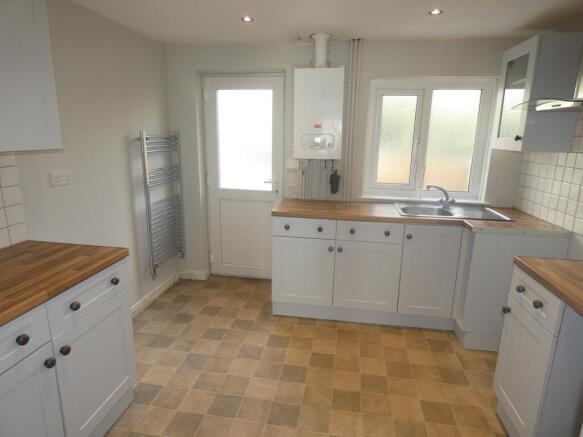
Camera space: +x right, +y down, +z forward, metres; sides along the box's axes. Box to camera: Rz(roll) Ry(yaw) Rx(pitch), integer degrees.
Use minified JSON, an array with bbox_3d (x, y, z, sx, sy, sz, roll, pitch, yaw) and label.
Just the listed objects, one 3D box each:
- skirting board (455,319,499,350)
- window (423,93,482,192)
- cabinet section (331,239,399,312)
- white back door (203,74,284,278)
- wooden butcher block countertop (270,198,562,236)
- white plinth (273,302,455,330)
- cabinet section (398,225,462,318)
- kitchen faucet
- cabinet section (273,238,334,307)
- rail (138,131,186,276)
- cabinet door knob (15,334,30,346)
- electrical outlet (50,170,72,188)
[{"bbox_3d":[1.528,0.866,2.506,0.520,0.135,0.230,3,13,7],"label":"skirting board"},{"bbox_3d":[1.444,-0.688,3.041,0.410,0.890,0.035,3,13,7],"label":"window"},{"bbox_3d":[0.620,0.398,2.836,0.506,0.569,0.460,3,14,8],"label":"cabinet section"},{"bbox_3d":[-0.472,-0.359,3.415,0.795,2.040,0.065,3,13,7],"label":"white back door"},{"bbox_3d":[0.865,-0.029,2.656,2.000,0.040,0.830,3,13,7],"label":"wooden butcher block countertop"},{"bbox_3d":[0.573,0.791,2.757,1.455,0.132,0.020,3,13,7],"label":"white plinth"},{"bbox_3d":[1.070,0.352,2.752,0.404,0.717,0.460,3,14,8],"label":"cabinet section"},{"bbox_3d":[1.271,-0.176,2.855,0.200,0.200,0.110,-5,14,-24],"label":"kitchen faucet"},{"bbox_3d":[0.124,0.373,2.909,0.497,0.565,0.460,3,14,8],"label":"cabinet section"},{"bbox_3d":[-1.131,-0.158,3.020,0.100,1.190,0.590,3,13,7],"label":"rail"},{"bbox_3d":[-0.886,0.402,1.110,0.027,0.032,0.032,3,13,7],"label":"cabinet door knob"},{"bbox_3d":[-1.347,-0.232,1.984,0.018,0.086,0.148,3,13,7],"label":"electrical outlet"}]

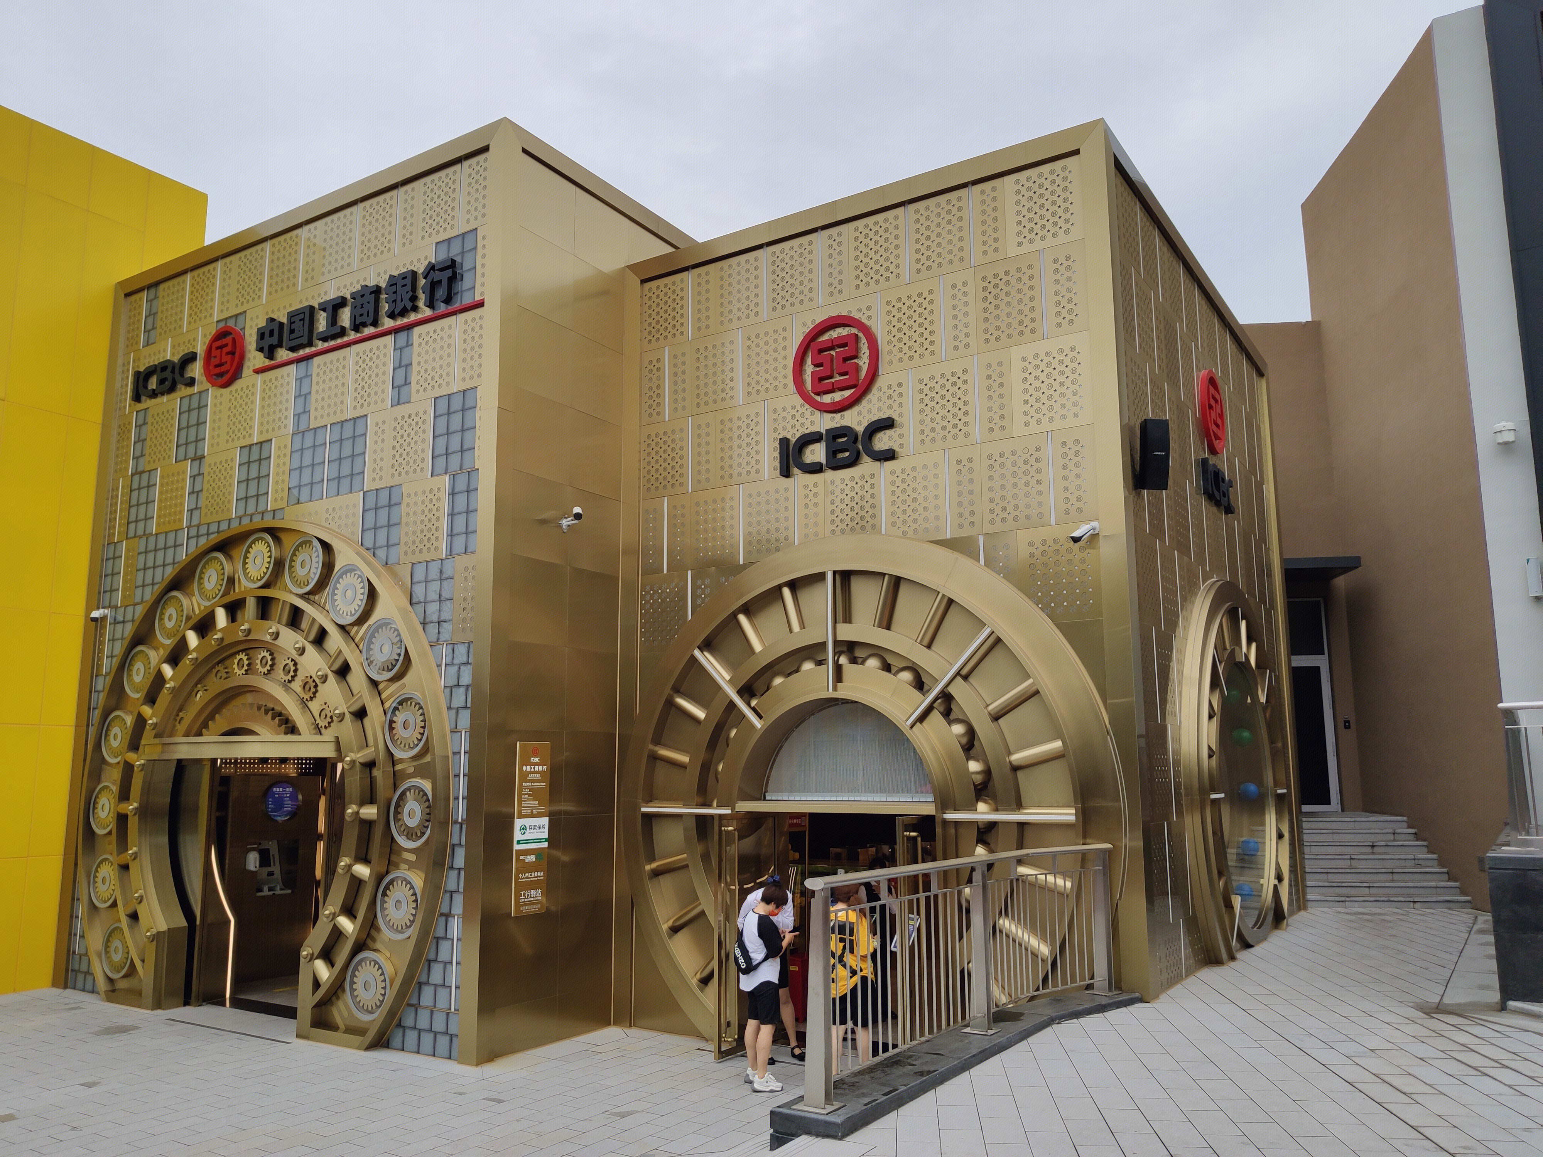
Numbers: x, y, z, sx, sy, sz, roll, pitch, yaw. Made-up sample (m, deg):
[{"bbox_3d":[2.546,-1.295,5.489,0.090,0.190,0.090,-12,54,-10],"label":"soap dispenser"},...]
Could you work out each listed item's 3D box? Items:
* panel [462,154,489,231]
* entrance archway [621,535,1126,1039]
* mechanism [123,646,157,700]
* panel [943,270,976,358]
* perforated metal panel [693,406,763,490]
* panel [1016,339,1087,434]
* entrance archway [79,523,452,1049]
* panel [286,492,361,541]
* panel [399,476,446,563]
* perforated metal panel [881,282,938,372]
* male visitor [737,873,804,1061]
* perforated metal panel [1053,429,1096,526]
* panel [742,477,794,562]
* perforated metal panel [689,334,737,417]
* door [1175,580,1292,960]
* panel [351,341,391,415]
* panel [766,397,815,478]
[{"bbox_3d":[-2.894,-3.796,11.372,0.374,0.794,0.050,-6,-11,32],"label":"panel"},{"bbox_3d":[0.690,1.881,10.257,4.880,4.504,0.573,-6,-11,32],"label":"entrance archway"},{"bbox_3d":[-7.376,1.100,13.607,0.623,0.623,0.103,-6,-10,33],"label":"mechanism"},{"bbox_3d":[1.685,-2.335,10.310,0.302,0.786,0.050,-6,-11,32],"label":"panel"},{"bbox_3d":[-0.424,-1.298,11.524,0.902,0.799,0.040,-6,-11,33],"label":"perforated metal panel"},{"bbox_3d":[2.456,-1.695,10.161,0.691,0.800,0.040,-6,-11,33],"label":"panel"},{"bbox_3d":[-5.312,1.944,12.033,5.955,5.023,0.466,-6,-11,32],"label":"entrance archway"},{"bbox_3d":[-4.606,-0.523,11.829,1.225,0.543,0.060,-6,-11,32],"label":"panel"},{"bbox_3d":[-3.472,-0.577,11.530,0.650,0.818,0.040,-6,-11,33],"label":"panel"},{"bbox_3d":[1.281,-2.295,10.548,0.612,0.800,0.040,-6,-11,33],"label":"perforated metal panel"},{"bbox_3d":[0.006,3.375,10.114,0.500,1.574,0.420,5,-10,-30],"label":"male visitor"},{"bbox_3d":[2.605,-0.890,9.934,0.364,0.836,0.040,-6,-11,33],"label":"perforated metal panel"},{"bbox_3d":[-0.020,-0.572,11.139,0.594,0.786,0.050,-6,-11,32],"label":"panel"},{"bbox_3d":[-0.561,-2.088,11.738,0.593,0.786,0.050,-6,-11,32],"label":"perforated metal panel"},{"bbox_3d":[4.850,1.831,11.954,0.277,3.727,4.455,-6,-11,32],"label":"door"},{"bbox_3d":[-4.171,-2.099,12.138,0.632,0.788,0.052,-6,-10,33],"label":"panel"},{"bbox_3d":[0.209,-1.374,10.991,0.588,0.792,0.060,-6,-11,32],"label":"panel"}]

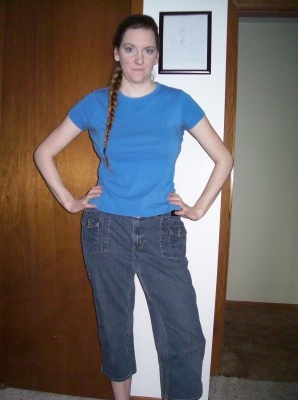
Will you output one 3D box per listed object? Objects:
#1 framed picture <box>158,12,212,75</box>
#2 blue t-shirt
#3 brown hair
[{"bbox_3d":[0.159,-0.685,1.816,0.231,0.268,0.020,2,6,5],"label":"framed picture"},{"bbox_3d":[-0.047,-0.186,1.519,0.500,0.485,0.250,2,6,2],"label":"blue t-shirt"},{"bbox_3d":[-0.057,-0.388,1.484,0.185,0.545,0.240,2,6,-4],"label":"brown hair"}]

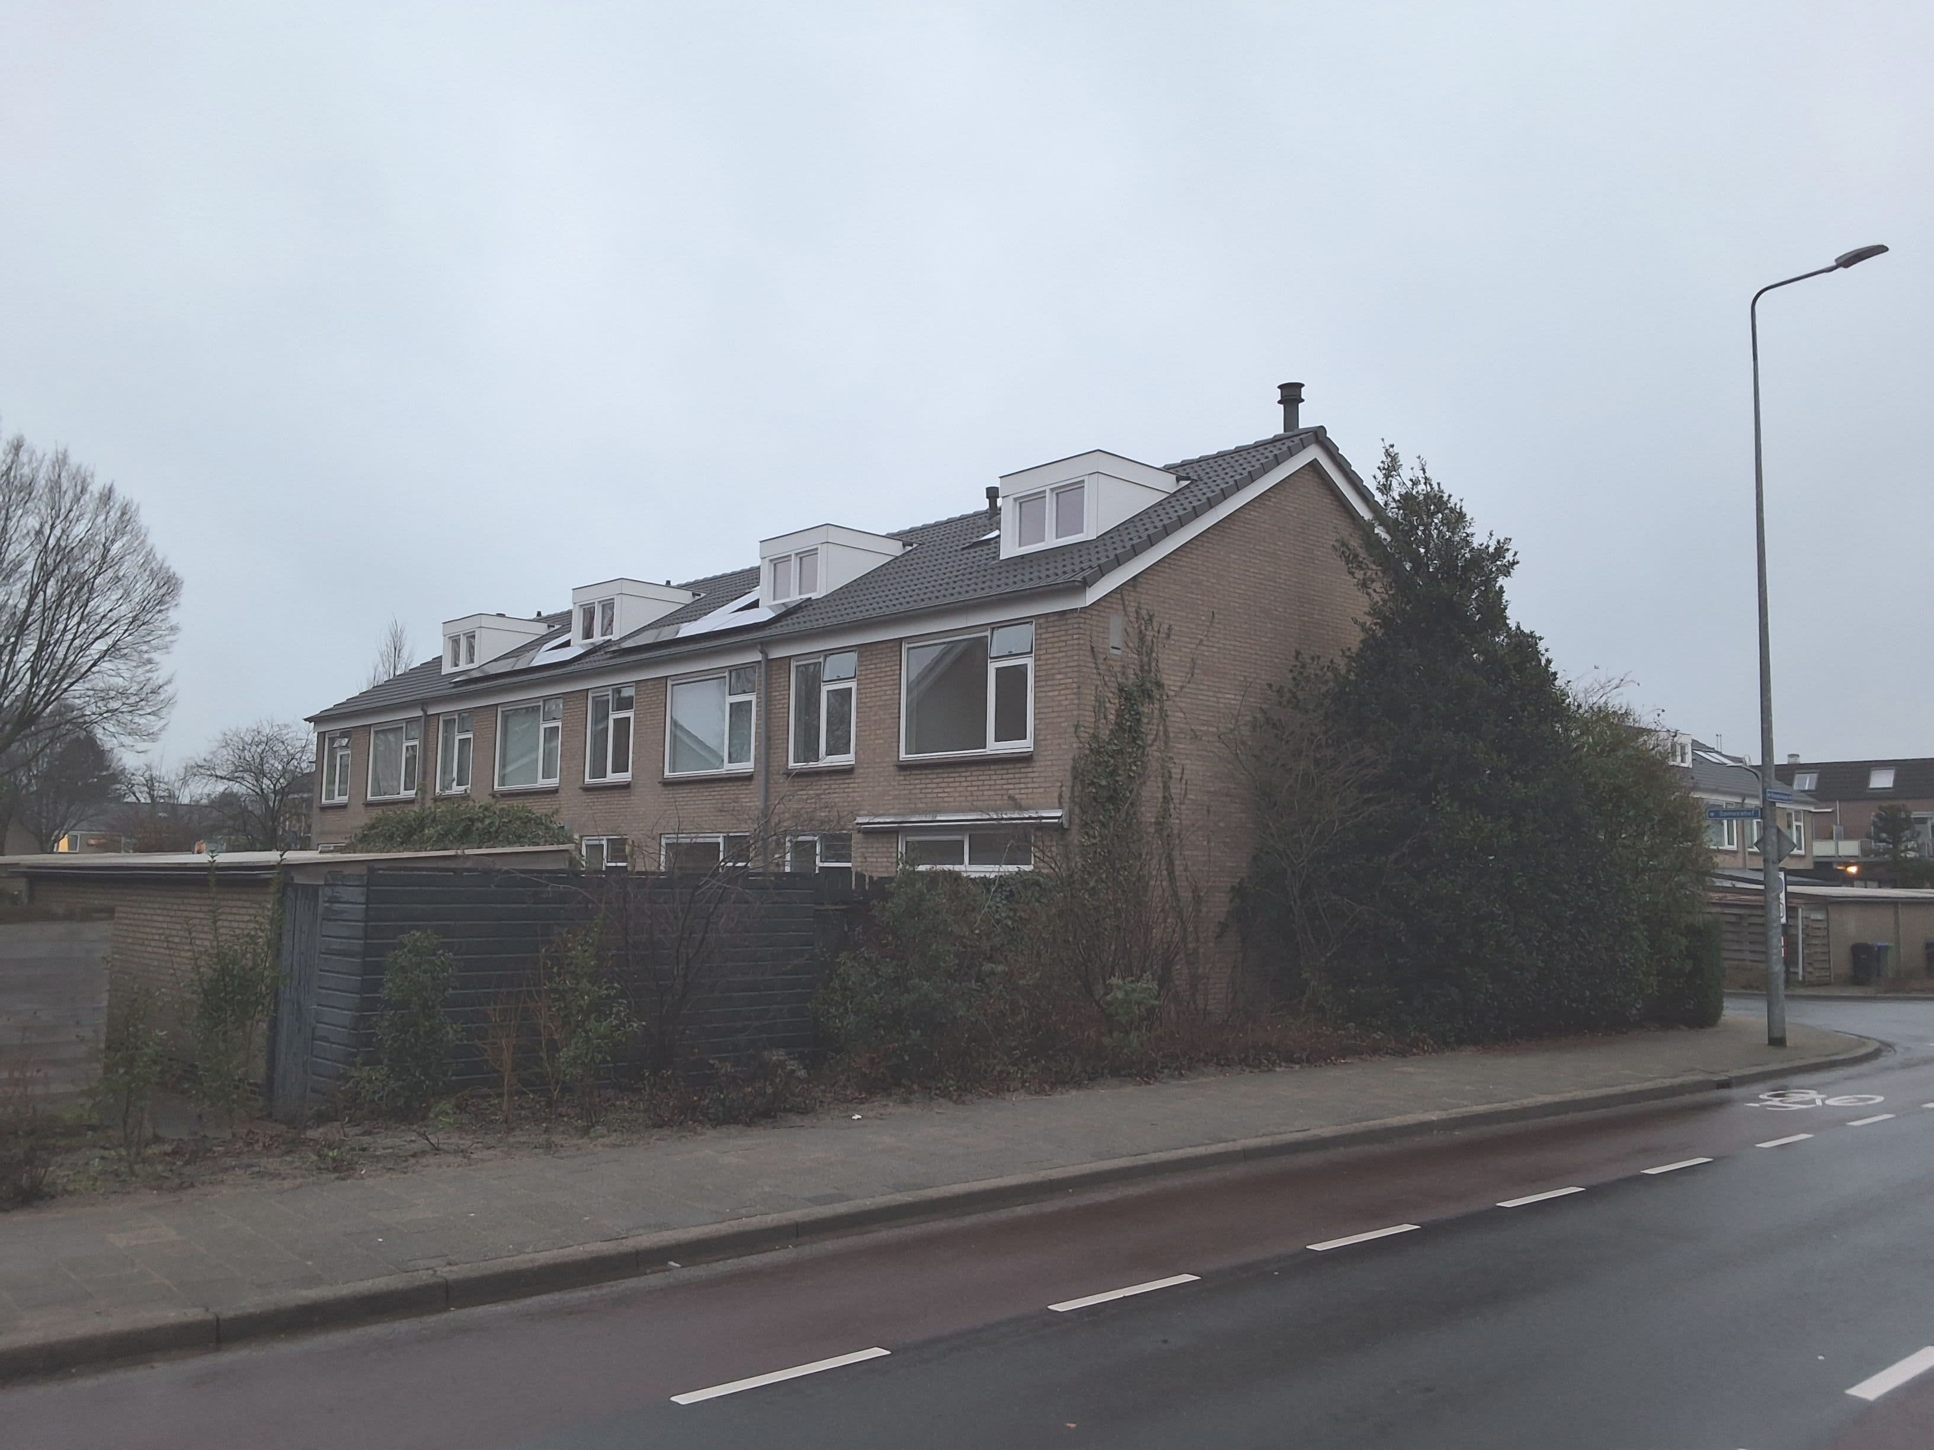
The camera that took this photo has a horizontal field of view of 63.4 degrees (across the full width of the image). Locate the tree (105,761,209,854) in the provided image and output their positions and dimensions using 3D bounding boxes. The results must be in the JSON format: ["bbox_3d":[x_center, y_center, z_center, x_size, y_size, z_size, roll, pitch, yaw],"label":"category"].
[{"bbox_3d":[-32.106,4.399,62.107,4.200,6.000,4.200,6,-7,-41],"label":"tree"}]

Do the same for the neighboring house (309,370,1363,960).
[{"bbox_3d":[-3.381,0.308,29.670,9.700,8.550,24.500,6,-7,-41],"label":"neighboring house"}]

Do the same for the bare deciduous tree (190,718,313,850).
[{"bbox_3d":[-22.357,3.084,50.138,4.900,6.635,4.900,6,-7,-41],"label":"bare deciduous tree"}]

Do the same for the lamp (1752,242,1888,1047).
[{"bbox_3d":[10.694,-0.940,19.406,0.300,9.800,1.750,6,-7,-41],"label":"lamp"}]

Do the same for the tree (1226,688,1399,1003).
[{"bbox_3d":[4.155,1.604,18.831,2.100,4.130,1.900,6,-7,-41],"label":"tree"}]

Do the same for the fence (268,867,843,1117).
[{"bbox_3d":[-3.223,2.136,12.905,4.250,1.850,1.650,6,-7,-41],"label":"fence"}]

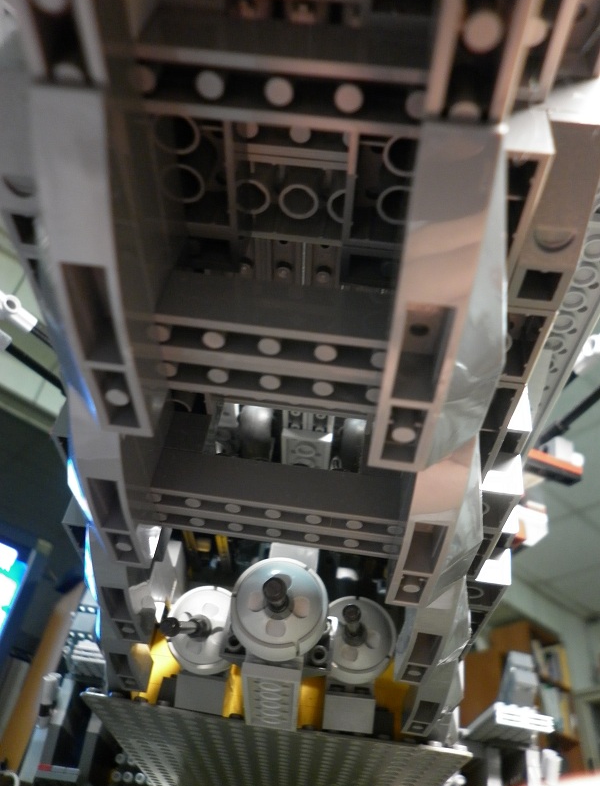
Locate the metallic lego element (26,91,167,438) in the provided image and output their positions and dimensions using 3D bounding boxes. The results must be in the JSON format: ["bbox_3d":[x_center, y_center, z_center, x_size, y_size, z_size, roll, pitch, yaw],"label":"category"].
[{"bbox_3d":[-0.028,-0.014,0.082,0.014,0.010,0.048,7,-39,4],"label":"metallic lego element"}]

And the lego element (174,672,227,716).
[{"bbox_3d":[-0.032,0.101,0.213,0.016,0.010,0.011,7,-39,4],"label":"lego element"}]

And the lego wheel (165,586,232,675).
[{"bbox_3d":[-0.029,0.075,0.205,0.025,0.025,0.009,7,-39,4],"label":"lego wheel"}]

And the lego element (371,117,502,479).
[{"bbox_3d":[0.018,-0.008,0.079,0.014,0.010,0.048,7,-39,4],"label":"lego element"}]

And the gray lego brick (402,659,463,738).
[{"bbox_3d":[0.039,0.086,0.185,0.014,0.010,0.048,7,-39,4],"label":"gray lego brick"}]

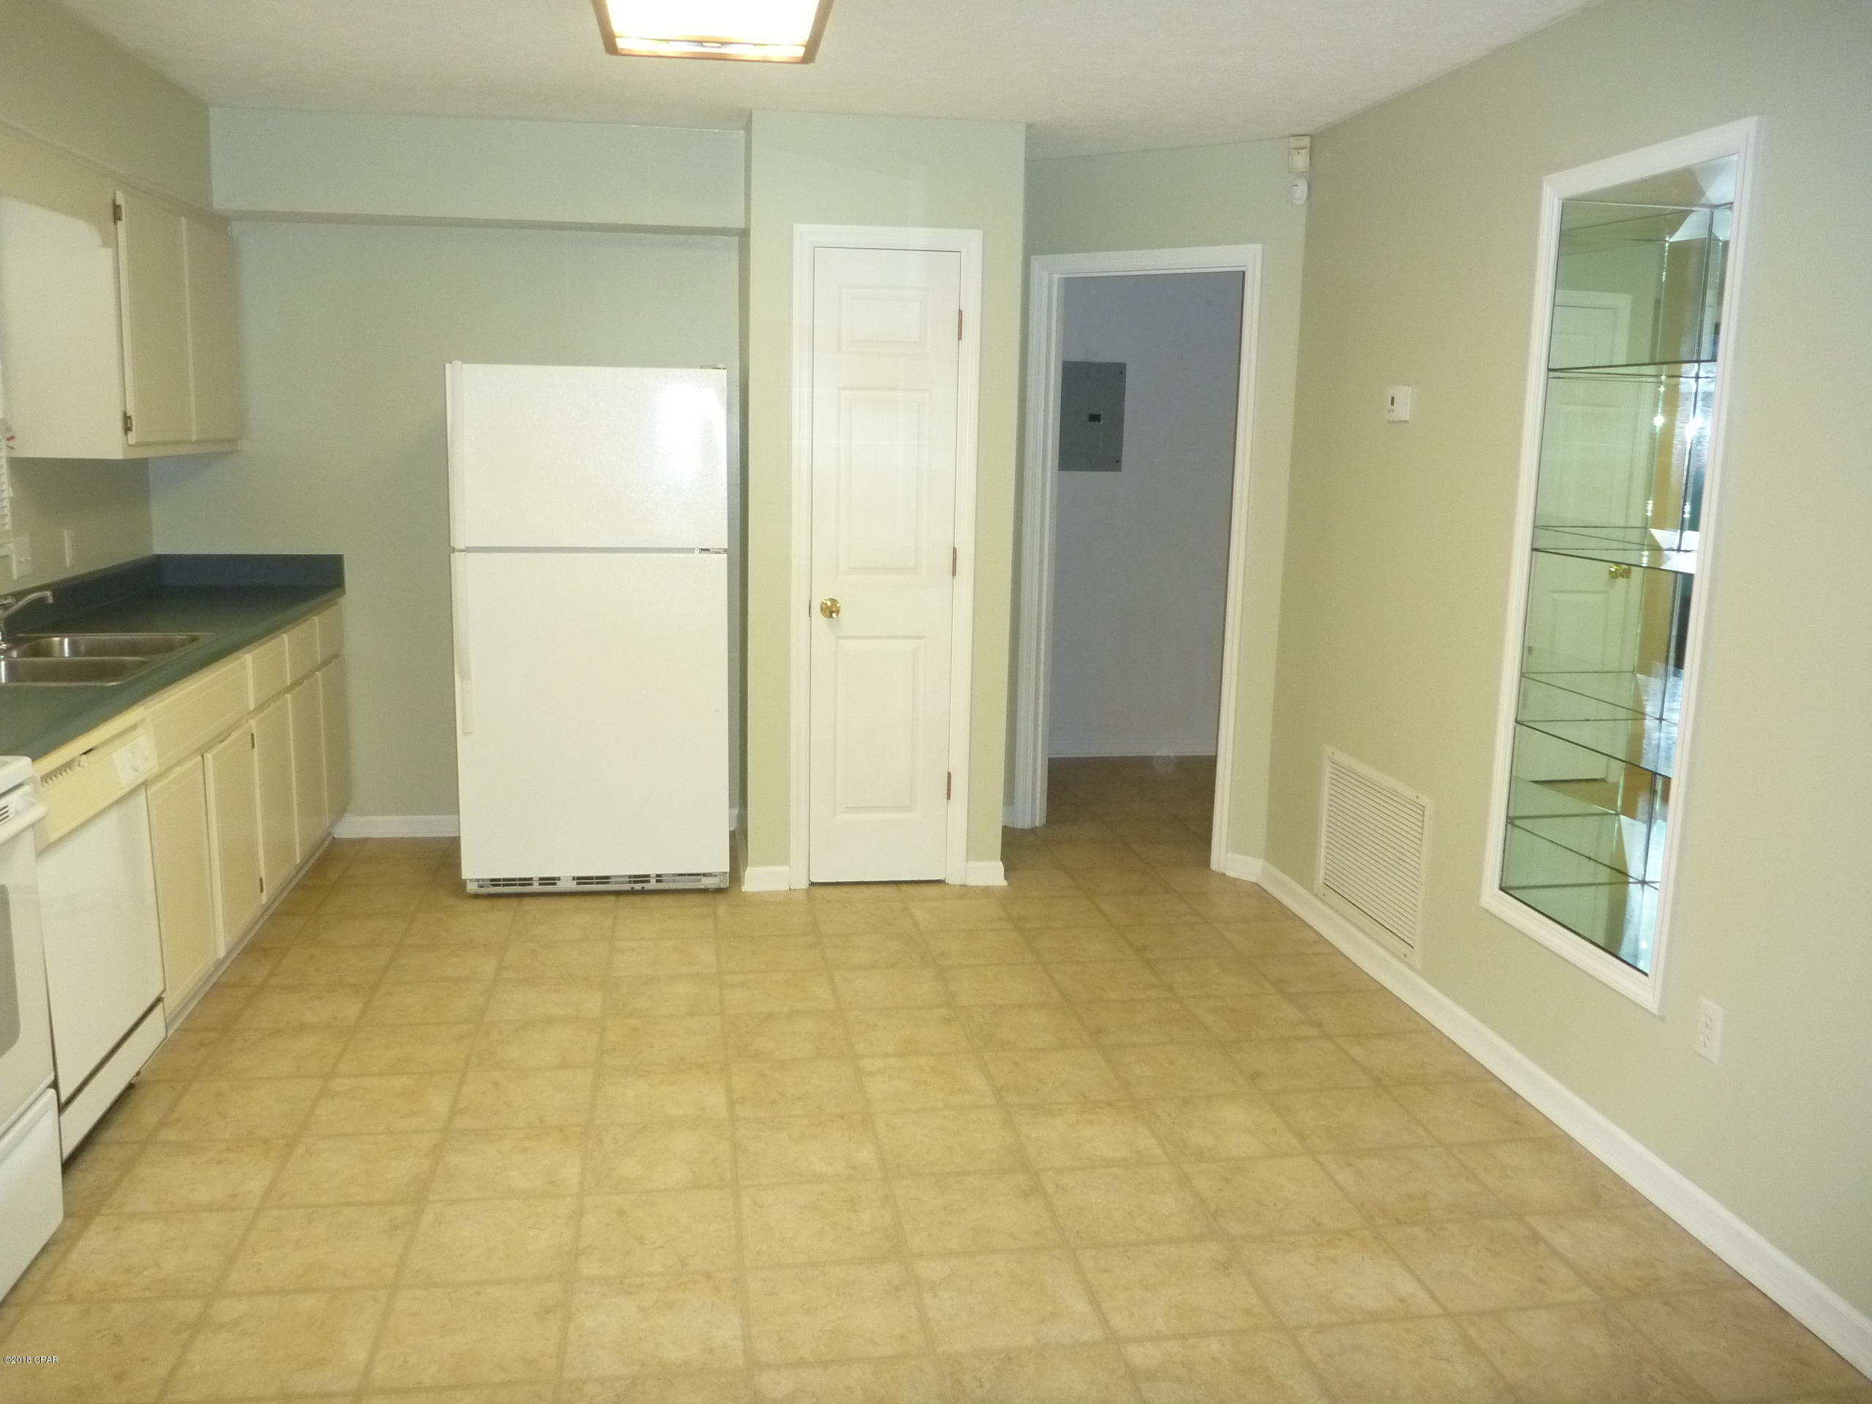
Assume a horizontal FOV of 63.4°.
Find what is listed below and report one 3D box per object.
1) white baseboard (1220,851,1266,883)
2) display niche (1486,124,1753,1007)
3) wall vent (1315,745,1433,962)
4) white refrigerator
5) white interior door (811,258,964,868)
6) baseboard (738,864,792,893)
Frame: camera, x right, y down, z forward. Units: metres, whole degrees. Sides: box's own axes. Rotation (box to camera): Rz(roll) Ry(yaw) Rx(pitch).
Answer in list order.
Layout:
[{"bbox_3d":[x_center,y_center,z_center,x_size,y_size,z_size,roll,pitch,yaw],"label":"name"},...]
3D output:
[{"bbox_3d":[1.062,0.564,5.206,0.130,0.092,0.020,8,12,35],"label":"white baseboard"},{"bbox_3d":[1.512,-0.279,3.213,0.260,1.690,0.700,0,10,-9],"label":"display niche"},{"bbox_3d":[1.236,0.415,4.318,0.028,0.458,0.690,0,10,-9],"label":"wall vent"},{"bbox_3d":[-1.120,-0.257,5.061,0.830,1.670,0.760,0,10,-9],"label":"white refrigerator"},{"bbox_3d":[-0.169,-0.402,4.883,0.460,2.030,0.045,0,10,-9],"label":"white interior door"},{"bbox_3d":[-0.556,0.575,4.976,0.160,0.083,0.022,0,10,-9],"label":"baseboard"}]

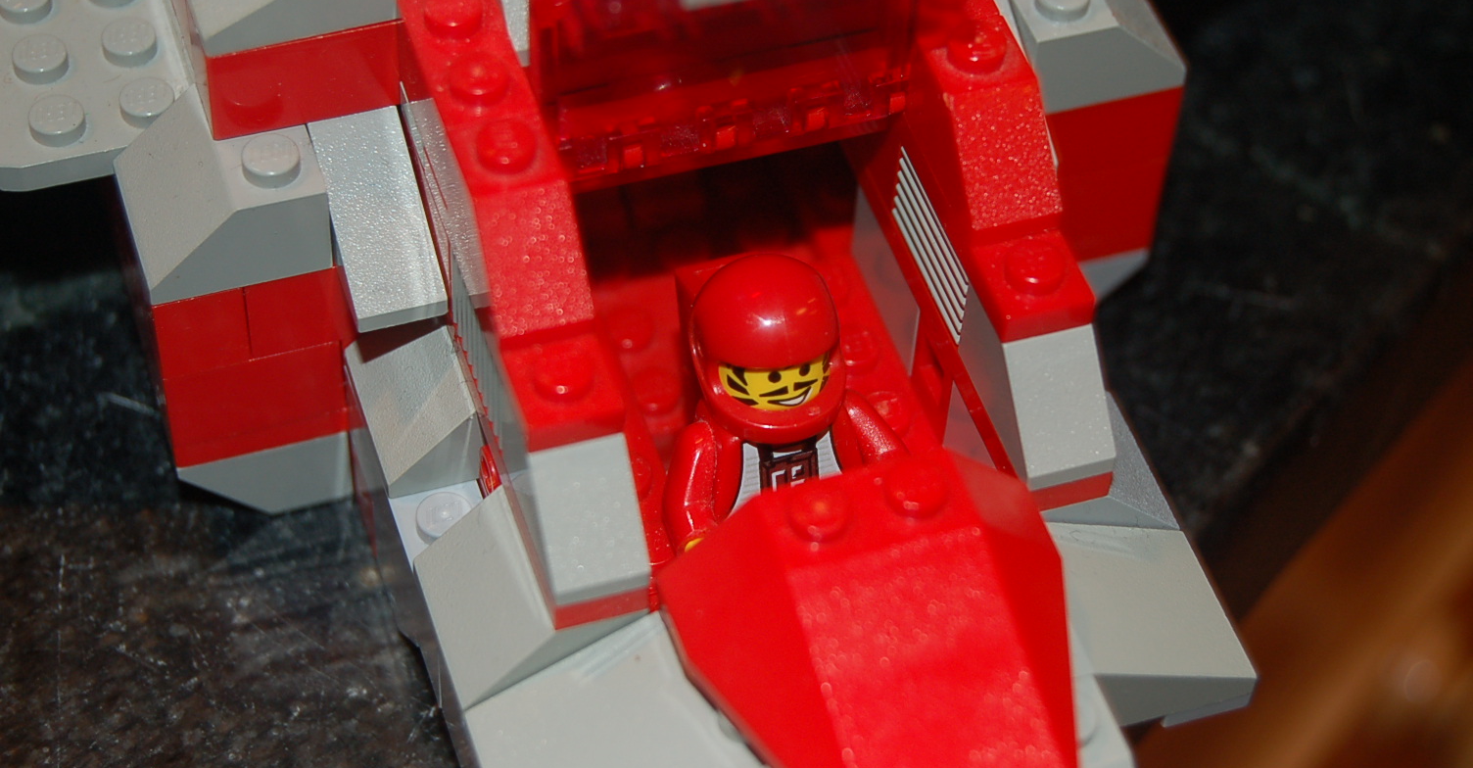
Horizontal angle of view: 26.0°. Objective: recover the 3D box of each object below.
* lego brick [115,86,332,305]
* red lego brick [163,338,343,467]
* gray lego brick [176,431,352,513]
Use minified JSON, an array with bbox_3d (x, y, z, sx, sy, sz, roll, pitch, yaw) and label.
[{"bbox_3d":[-0.044,-0.018,0.273,0.016,0.011,0.016,-13,52,-14],"label":"lego brick"},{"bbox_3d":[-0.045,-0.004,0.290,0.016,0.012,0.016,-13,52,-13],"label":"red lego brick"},{"bbox_3d":[-0.046,0.003,0.299,0.016,0.010,0.016,-13,52,-13],"label":"gray lego brick"}]

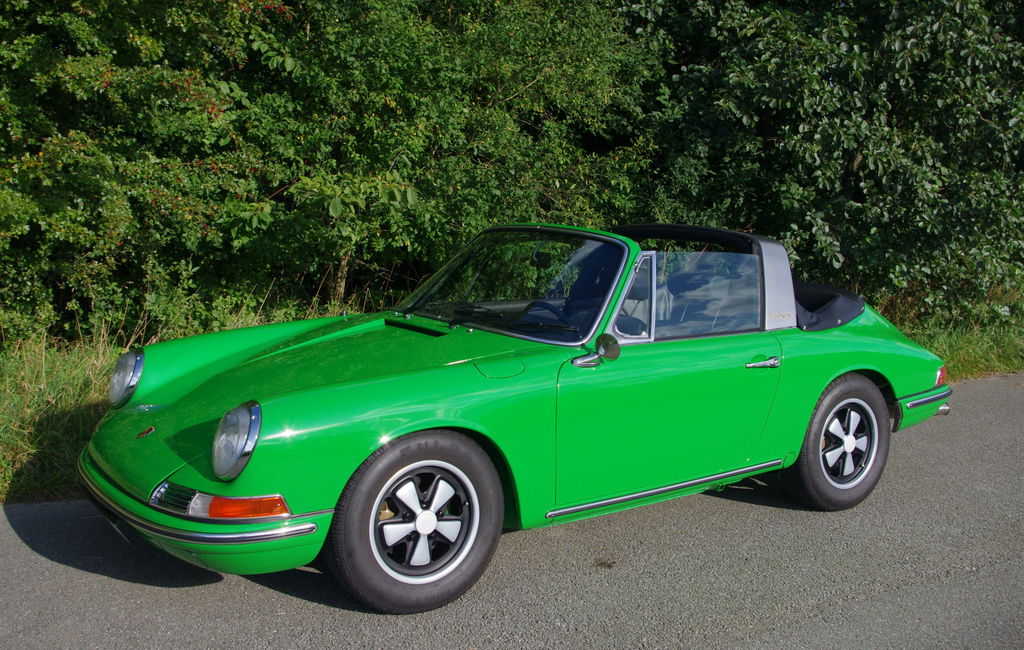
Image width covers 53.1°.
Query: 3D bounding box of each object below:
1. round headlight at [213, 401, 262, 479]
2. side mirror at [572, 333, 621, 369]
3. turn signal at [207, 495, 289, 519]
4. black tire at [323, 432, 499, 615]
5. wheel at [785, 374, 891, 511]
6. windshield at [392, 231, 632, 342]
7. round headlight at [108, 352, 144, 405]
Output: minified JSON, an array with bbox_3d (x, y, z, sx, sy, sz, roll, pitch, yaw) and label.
[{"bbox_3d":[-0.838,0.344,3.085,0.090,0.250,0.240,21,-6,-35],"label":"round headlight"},{"bbox_3d":[0.306,0.091,3.661,0.120,0.130,0.150,6,8,37],"label":"side mirror"},{"bbox_3d":[-0.798,0.545,3.068,0.235,0.060,0.060,1,7,-5],"label":"turn signal"},{"bbox_3d":[-0.325,0.636,3.414,0.640,0.640,0.190,-3,8,-35],"label":"black tire"},{"bbox_3d":[1.480,0.528,4.686,0.640,0.640,0.190,-3,8,-35],"label":"wheel"},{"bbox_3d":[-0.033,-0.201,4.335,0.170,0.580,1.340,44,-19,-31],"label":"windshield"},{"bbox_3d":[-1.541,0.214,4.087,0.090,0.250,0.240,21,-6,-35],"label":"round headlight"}]

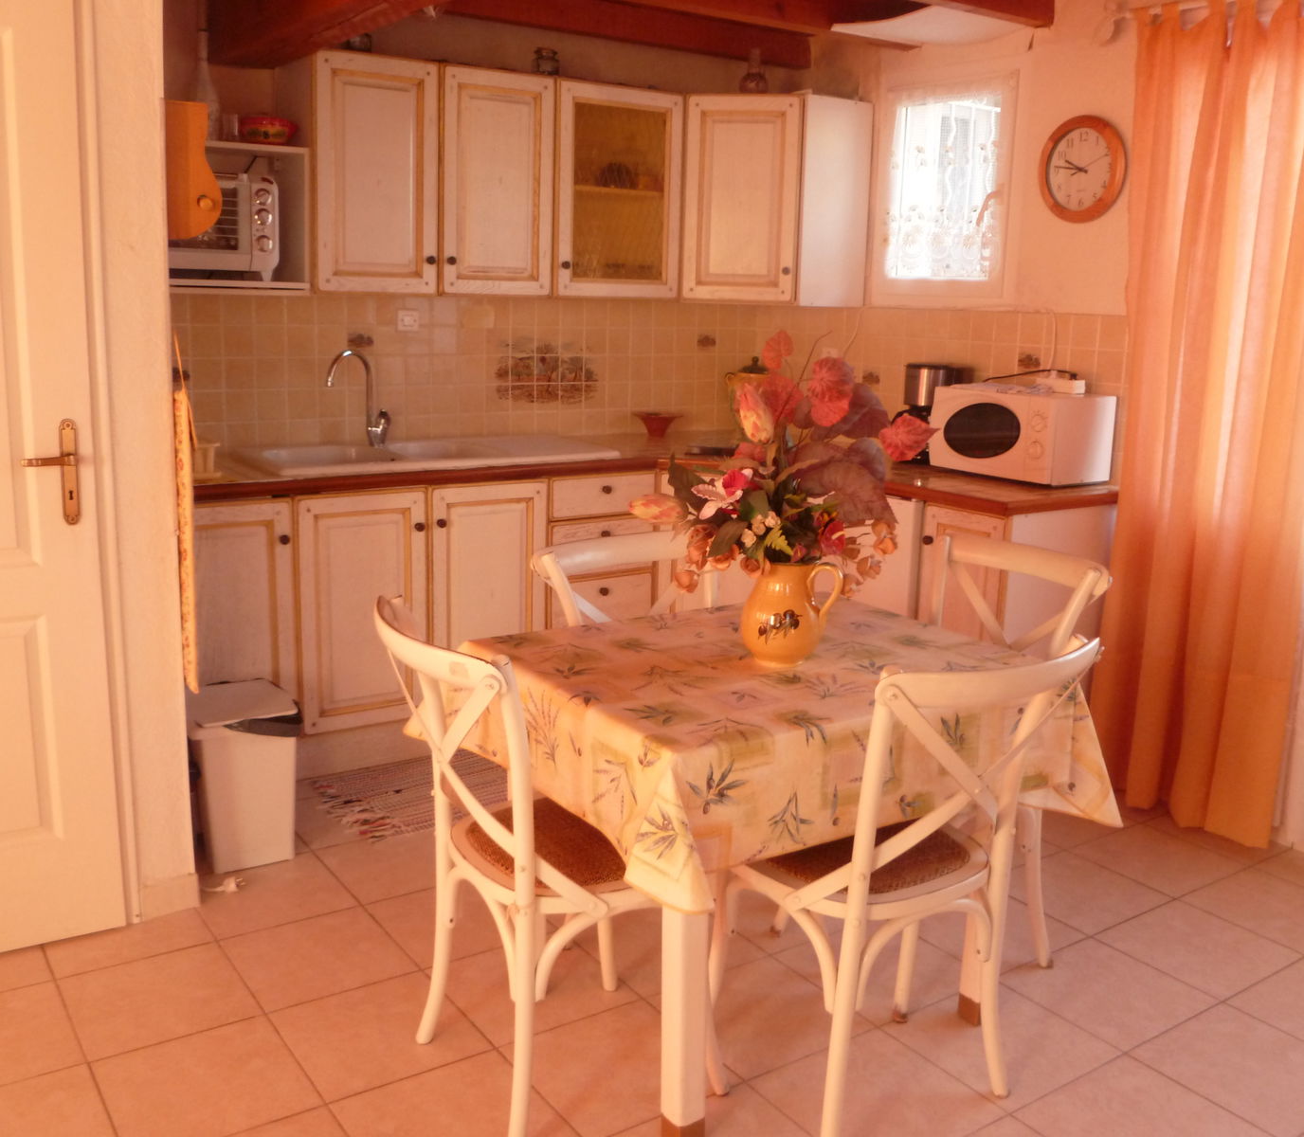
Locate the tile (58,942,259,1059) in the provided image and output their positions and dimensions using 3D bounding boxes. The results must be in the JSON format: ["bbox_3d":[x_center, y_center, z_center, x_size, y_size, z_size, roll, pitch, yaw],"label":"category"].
[{"bbox_3d":[-0.973,0.850,2.422,0.330,0.010,0.330,-6,14,-33],"label":"tile"}]

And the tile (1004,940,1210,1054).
[{"bbox_3d":[0.936,0.873,2.523,0.330,0.010,0.330,-6,14,-33],"label":"tile"}]

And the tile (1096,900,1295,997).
[{"bbox_3d":[1.228,0.856,2.759,0.330,0.010,0.330,-7,14,-34],"label":"tile"}]

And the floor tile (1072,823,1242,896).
[{"bbox_3d":[1.321,0.765,3.209,0.330,0.010,0.330,-7,14,-34],"label":"floor tile"}]

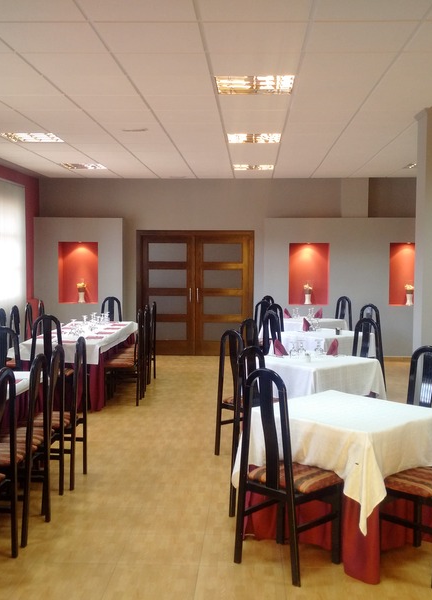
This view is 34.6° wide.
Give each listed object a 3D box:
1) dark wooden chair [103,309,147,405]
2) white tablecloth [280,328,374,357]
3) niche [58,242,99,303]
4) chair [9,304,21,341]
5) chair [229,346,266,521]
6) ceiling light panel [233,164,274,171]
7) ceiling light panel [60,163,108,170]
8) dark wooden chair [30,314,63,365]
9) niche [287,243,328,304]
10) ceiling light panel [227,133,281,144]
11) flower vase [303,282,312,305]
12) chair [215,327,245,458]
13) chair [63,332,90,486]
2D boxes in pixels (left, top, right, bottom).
[{"bbox_3d":[-1.037,0.614,7.639,0.460,1.055,0.430,1,4,3],"label":"dark wooden chair"},{"bbox_3d":[1.228,0.609,8.047,0.880,0.480,0.880,-3,5,-43],"label":"white tablecloth"},{"bbox_3d":[-2.227,-0.446,11.407,0.652,0.985,0.260,1,3,3],"label":"niche"},{"bbox_3d":[-2.078,0.593,7.888,0.460,1.055,0.430,1,4,3],"label":"chair"},{"bbox_3d":[0.355,0.828,4.310,0.430,1.045,0.470,-3,5,-44],"label":"chair"},{"bbox_3d":[0.540,-1.934,9.995,0.610,0.060,0.590,1,3,3],"label":"ceiling light panel"},{"bbox_3d":[-1.929,-1.966,10.112,0.610,0.060,0.590,1,3,3],"label":"ceiling light panel"},{"bbox_3d":[-1.621,0.641,6.940,0.425,1.040,0.430,1,3,5],"label":"dark wooden chair"},{"bbox_3d":[1.474,-0.404,11.022,0.641,0.976,0.280,1,4,3],"label":"niche"},{"bbox_3d":[0.416,-1.797,7.623,0.610,0.060,0.590,1,3,3],"label":"ceiling light panel"},{"bbox_3d":[1.494,-0.109,11.227,0.140,0.363,0.130,1,3,3],"label":"flower vase"},{"bbox_3d":[0.269,0.750,5.637,0.470,1.045,0.430,-2,5,-43],"label":"chair"},{"bbox_3d":[-1.158,0.764,4.885,0.430,1.040,0.425,1,3,4],"label":"chair"}]

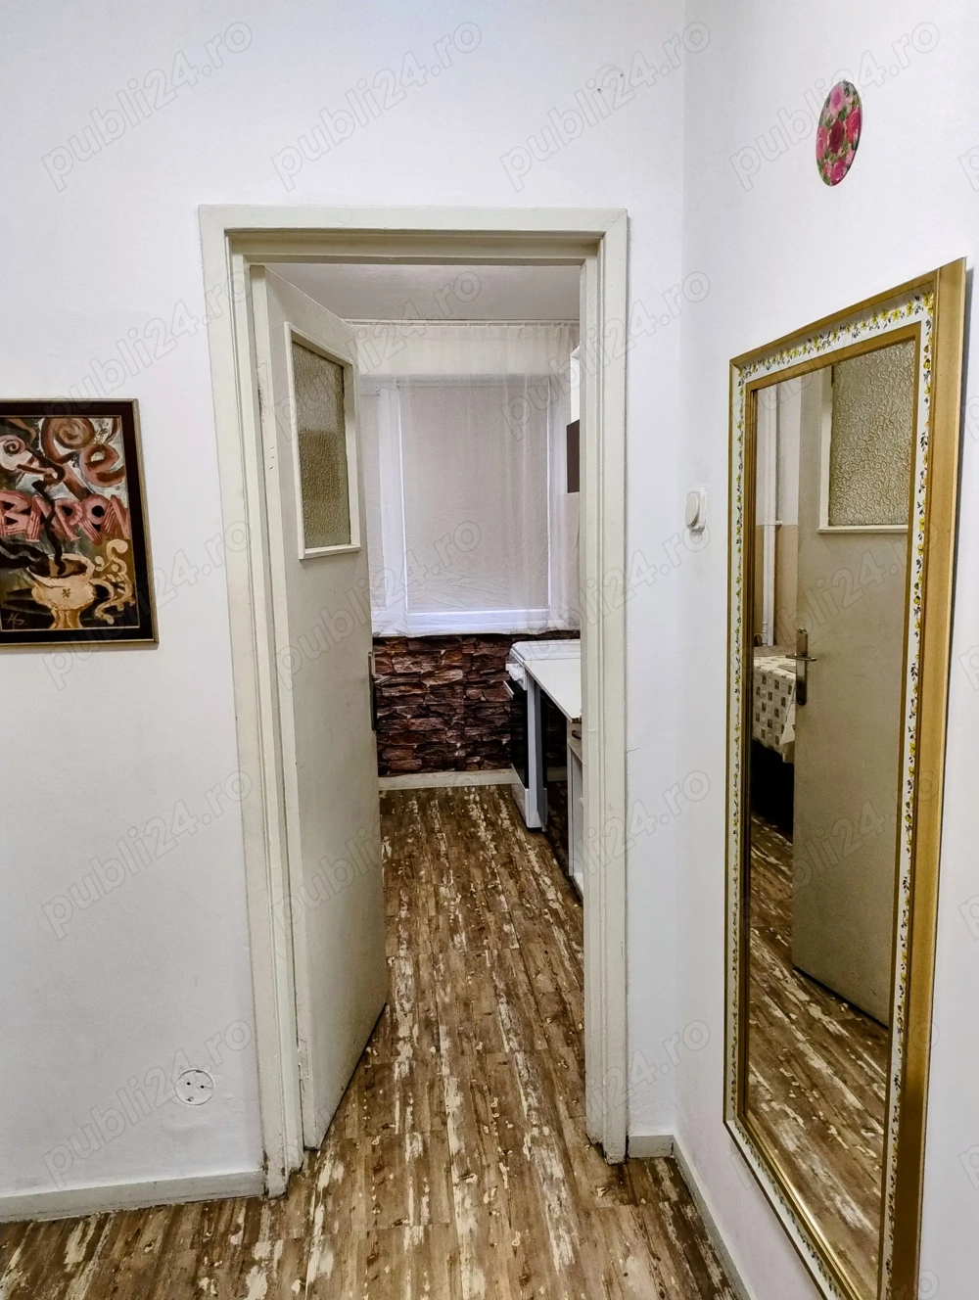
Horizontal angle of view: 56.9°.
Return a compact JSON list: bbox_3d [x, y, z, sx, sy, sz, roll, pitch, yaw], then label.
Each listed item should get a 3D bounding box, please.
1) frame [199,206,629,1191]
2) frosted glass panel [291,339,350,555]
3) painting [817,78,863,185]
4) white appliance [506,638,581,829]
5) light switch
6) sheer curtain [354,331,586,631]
[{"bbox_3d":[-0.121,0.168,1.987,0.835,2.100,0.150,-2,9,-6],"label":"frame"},{"bbox_3d":[-0.423,-0.505,2.284,0.015,0.476,0.456,0,9,8],"label":"frosted glass panel"},{"bbox_3d":[0.453,-0.678,1.184,0.012,0.126,0.126,-2,9,-6],"label":"painting"},{"bbox_3d":[0.406,0.406,4.582,0.590,0.840,0.530,-2,9,-6],"label":"white appliance"},{"bbox_3d":[0.404,-0.277,1.778,0.020,0.082,0.080,-2,9,-6],"label":"light switch"},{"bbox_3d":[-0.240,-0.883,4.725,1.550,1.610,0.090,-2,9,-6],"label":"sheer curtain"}]

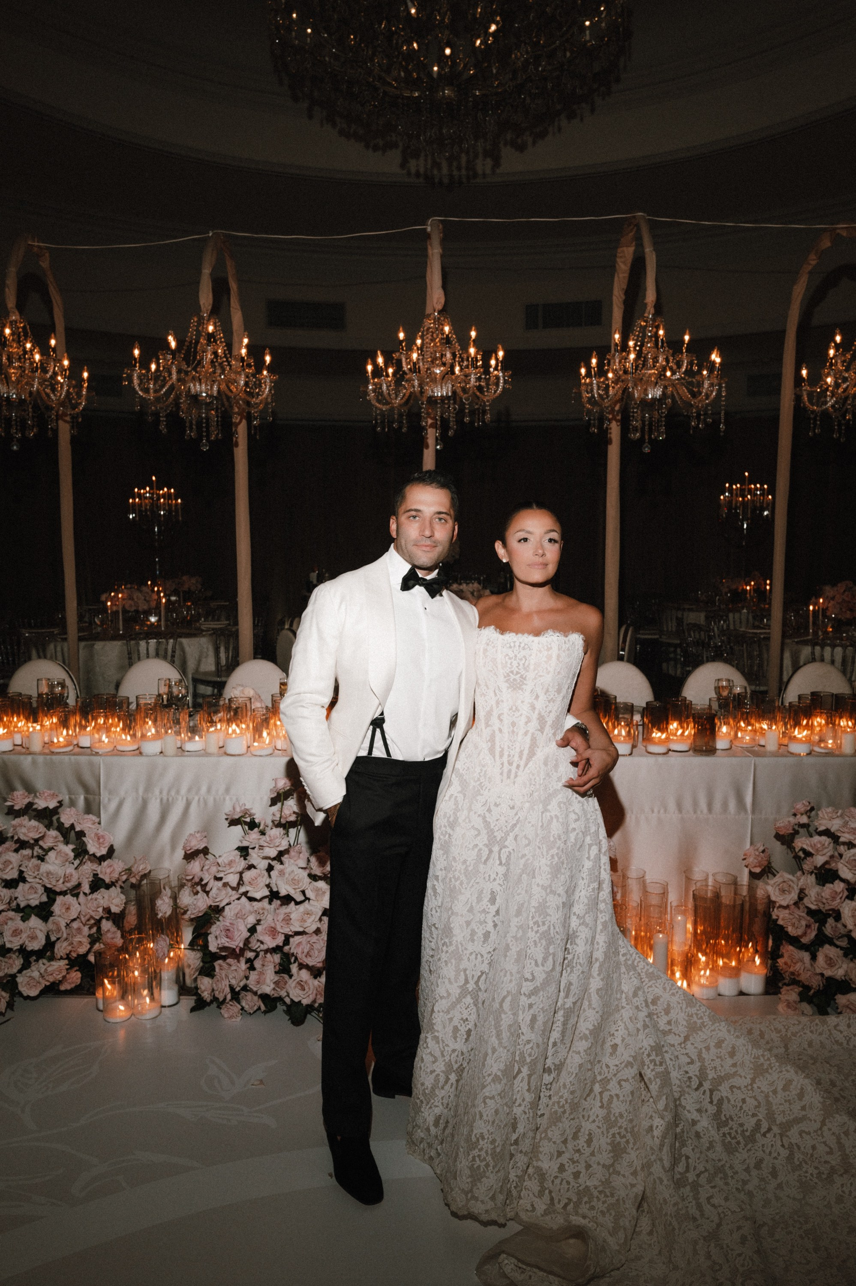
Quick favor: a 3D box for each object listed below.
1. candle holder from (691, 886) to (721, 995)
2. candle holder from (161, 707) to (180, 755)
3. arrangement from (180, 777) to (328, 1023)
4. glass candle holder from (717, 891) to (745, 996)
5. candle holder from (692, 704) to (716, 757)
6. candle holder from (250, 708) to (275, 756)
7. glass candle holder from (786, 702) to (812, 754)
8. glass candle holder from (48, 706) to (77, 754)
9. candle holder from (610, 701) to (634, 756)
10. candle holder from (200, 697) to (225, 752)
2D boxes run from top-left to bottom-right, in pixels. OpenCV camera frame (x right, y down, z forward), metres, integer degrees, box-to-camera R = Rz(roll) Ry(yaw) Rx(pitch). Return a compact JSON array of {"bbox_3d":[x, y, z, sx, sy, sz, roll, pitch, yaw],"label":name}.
[{"bbox_3d":[1.005,1.085,3.621,0.093,0.369,0.093,0,9,0],"label":"candle holder"},{"bbox_3d":[-1.031,0.354,4.002,0.070,0.185,0.070,0,8,0],"label":"candle holder"},{"bbox_3d":[-0.595,0.876,3.630,0.590,0.770,0.480,0,8,0],"label":"arrangement"},{"bbox_3d":[1.098,1.091,3.626,0.087,0.357,0.087,0,9,0],"label":"glass candle holder"},{"bbox_3d":[1.111,0.352,4.024,0.085,0.184,0.085,0,8,0],"label":"candle holder"},{"bbox_3d":[-0.675,0.363,4.093,0.093,0.181,0.093,0,7,0],"label":"candle holder"},{"bbox_3d":[1.498,0.343,4.027,0.084,0.200,0.084,0,8,0],"label":"glass candle holder"},{"bbox_3d":[-1.461,0.348,3.996,0.093,0.169,0.093,0,9,0],"label":"glass candle holder"},{"bbox_3d":[0.795,0.351,4.089,0.091,0.207,0.091,0,7,0],"label":"candle holder"},{"bbox_3d":[-0.884,0.343,4.123,0.091,0.214,0.091,0,7,0],"label":"candle holder"}]

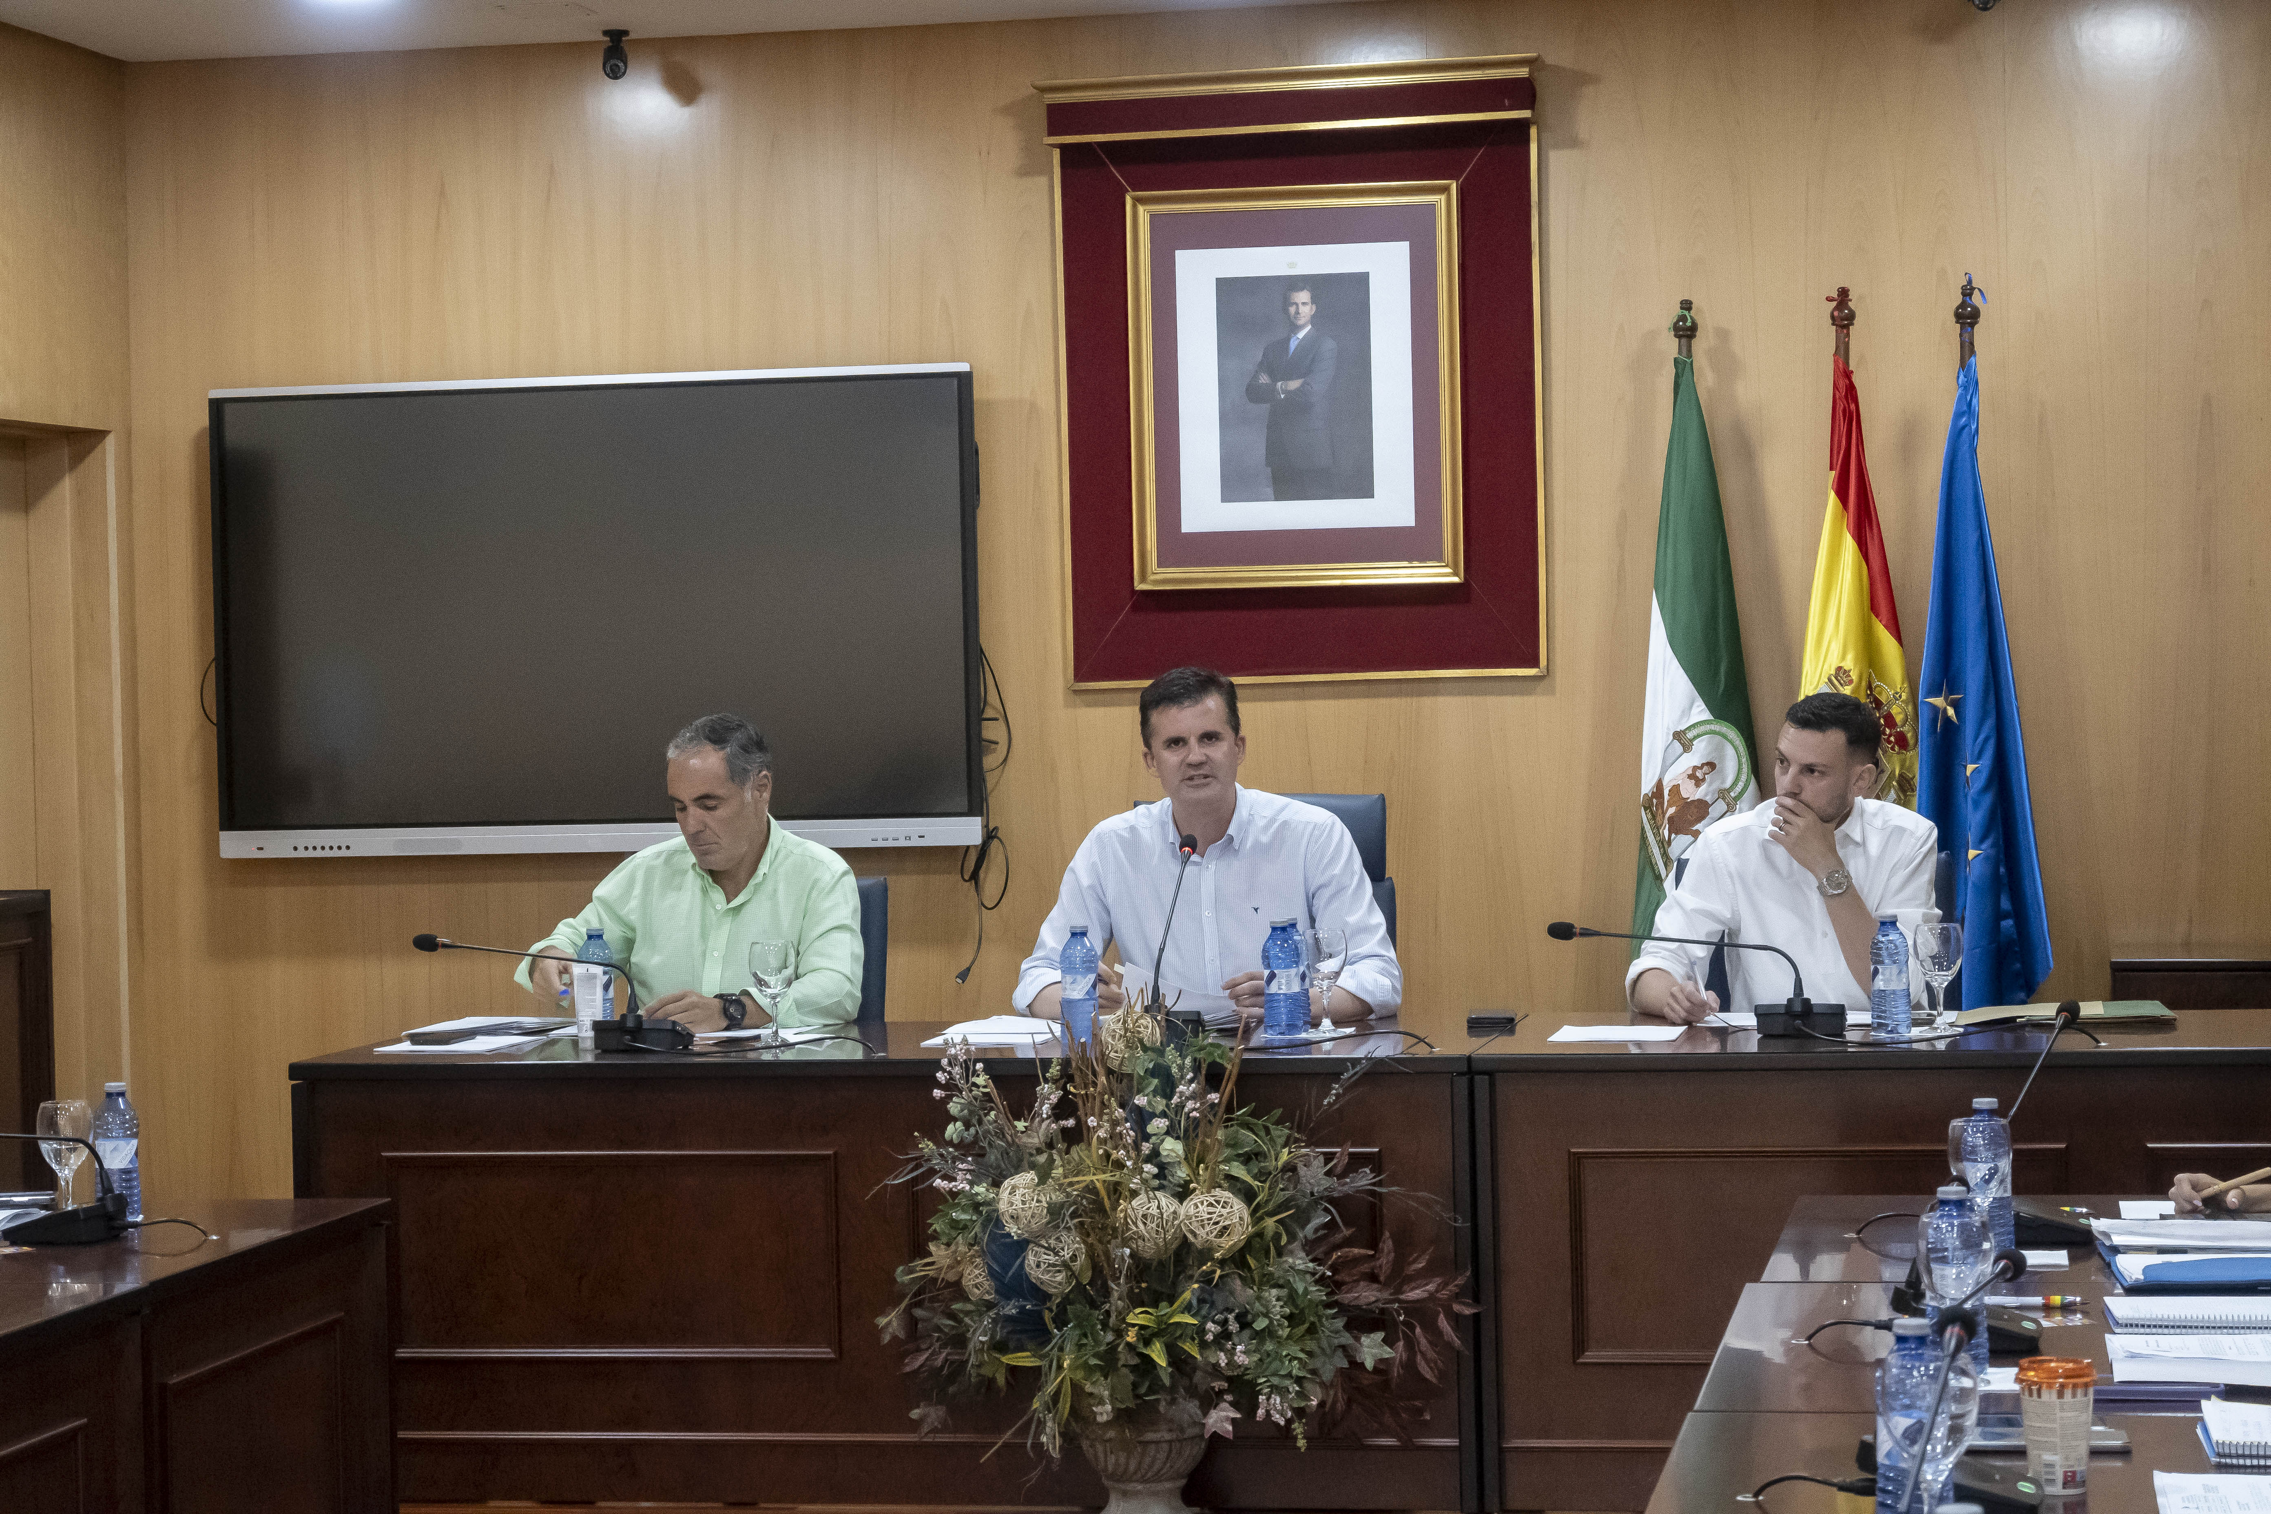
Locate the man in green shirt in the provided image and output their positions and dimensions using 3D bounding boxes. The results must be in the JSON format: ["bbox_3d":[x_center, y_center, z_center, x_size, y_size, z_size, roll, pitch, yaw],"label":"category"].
[{"bbox_3d":[-0.827,0.591,9.004,0.634,1.341,0.780,-1,1,14],"label":"man in green shirt"}]

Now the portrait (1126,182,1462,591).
[{"bbox_3d":[0.337,-0.781,9.986,0.700,0.840,0.045,-1,1,11],"label":"portrait"}]

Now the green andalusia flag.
[{"bbox_3d":[1.179,-0.079,9.655,0.300,1.500,0.220,-1,1,11],"label":"green andalusia flag"}]

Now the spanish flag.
[{"bbox_3d":[1.476,-0.057,9.414,0.285,1.480,0.220,-1,1,11],"label":"spanish flag"}]

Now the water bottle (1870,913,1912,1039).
[{"bbox_3d":[1.279,0.367,8.015,0.067,0.204,0.067,-1,1,11],"label":"water bottle"}]

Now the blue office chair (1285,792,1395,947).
[{"bbox_3d":[0.216,0.657,8.951,0.620,1.162,0.640,-1,1,11],"label":"blue office chair"}]

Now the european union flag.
[{"bbox_3d":[1.697,-0.069,9.370,0.280,1.450,0.220,-1,1,11],"label":"european union flag"}]

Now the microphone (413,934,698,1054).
[{"bbox_3d":[-1.030,0.413,8.383,0.507,0.205,0.160,-1,1,11],"label":"microphone"}]

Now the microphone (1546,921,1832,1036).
[{"bbox_3d":[0.963,0.376,8.103,0.505,0.196,0.150,-1,1,11],"label":"microphone"}]

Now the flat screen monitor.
[{"bbox_3d":[-1.172,-0.309,10.284,1.712,1.028,0.090,-1,1,11],"label":"flat screen monitor"}]

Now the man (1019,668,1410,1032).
[{"bbox_3d":[0.152,0.535,8.648,0.680,1.400,0.750,-1,1,7],"label":"man"}]

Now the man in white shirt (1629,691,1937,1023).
[{"bbox_3d":[1.181,0.548,8.426,0.580,1.331,0.750,-1,1,18],"label":"man in white shirt"}]

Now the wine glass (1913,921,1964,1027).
[{"bbox_3d":[1.355,0.371,7.980,0.081,0.181,0.081,-1,1,11],"label":"wine glass"}]

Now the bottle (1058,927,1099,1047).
[{"bbox_3d":[-0.099,0.395,8.252,0.067,0.204,0.067,-1,1,0],"label":"bottle"}]

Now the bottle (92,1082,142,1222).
[{"bbox_3d":[-1.519,0.590,7.070,0.067,0.204,0.067,-1,1,11],"label":"bottle"}]

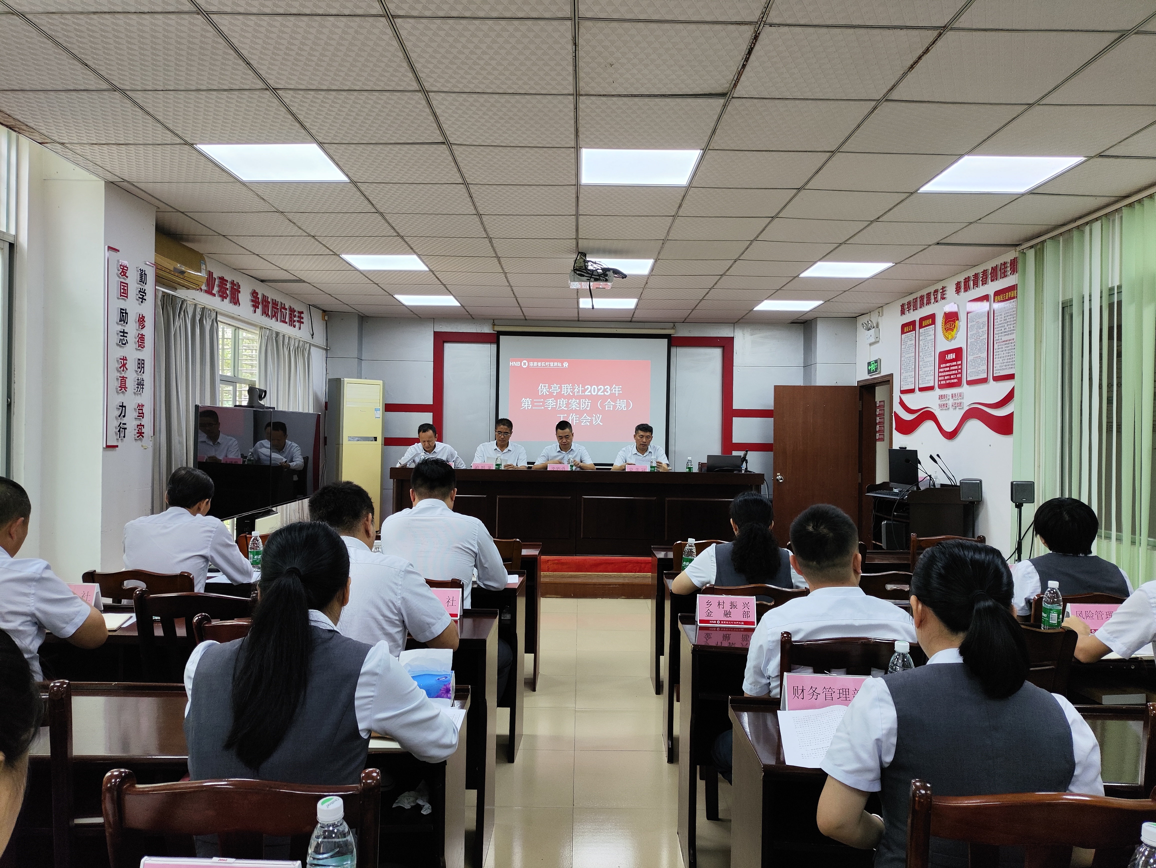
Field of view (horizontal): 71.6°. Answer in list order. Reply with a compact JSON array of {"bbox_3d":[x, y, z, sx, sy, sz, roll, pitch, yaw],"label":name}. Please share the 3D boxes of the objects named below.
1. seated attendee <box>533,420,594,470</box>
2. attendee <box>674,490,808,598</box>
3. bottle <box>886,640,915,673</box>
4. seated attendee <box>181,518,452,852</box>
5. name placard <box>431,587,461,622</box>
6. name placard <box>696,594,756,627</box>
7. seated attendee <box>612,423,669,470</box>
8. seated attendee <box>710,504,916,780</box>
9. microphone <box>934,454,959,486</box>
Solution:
[{"bbox_3d":[-0.157,0.508,8.447,0.620,1.320,0.800,1,0,0],"label":"seated attendee"},{"bbox_3d":[0.667,0.853,3.418,0.560,1.212,0.780,1,0,-2],"label":"attendee"},{"bbox_3d":[0.760,0.605,1.893,0.066,0.234,0.066,1,0,0],"label":"bottle"},{"bbox_3d":[-0.497,0.817,1.656,0.520,1.292,0.660,1,0,4],"label":"seated attendee"},{"bbox_3d":[-0.522,0.601,2.877,0.207,0.104,0.075,1,0,0],"label":"name placard"},{"bbox_3d":[0.525,0.622,2.847,0.207,0.104,0.075,1,0,3],"label":"name placard"},{"bbox_3d":[0.635,0.539,8.214,0.560,1.302,0.650,1,0,0],"label":"seated attendee"},{"bbox_3d":[0.690,0.815,2.400,0.560,1.240,0.680,1,0,0],"label":"seated attendee"},{"bbox_3d":[2.903,0.291,6.300,0.180,0.270,0.050,1,0,-9],"label":"microphone"}]

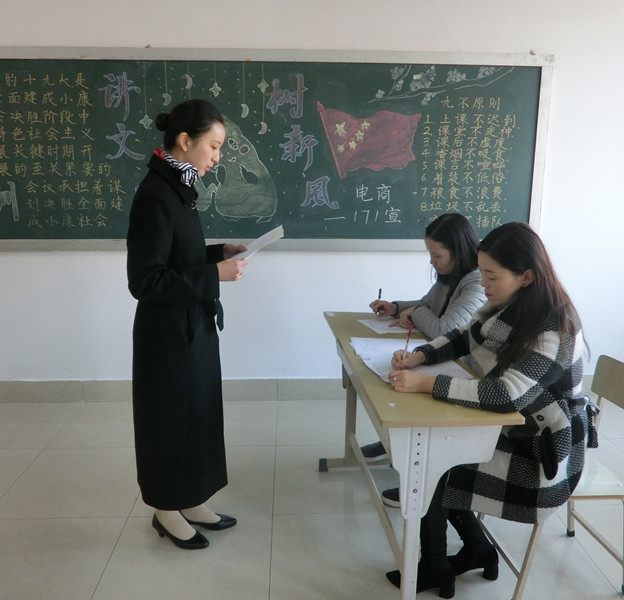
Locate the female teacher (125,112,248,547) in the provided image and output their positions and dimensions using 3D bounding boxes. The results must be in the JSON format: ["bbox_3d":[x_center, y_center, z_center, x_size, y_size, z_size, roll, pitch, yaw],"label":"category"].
[{"bbox_3d":[-0.441,0.138,2.017,0.430,1.640,0.470,2,13,5],"label":"female teacher"}]

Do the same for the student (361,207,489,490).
[{"bbox_3d":[0.548,0.250,2.436,0.600,1.240,0.500,0,13,-2],"label":"student"}]

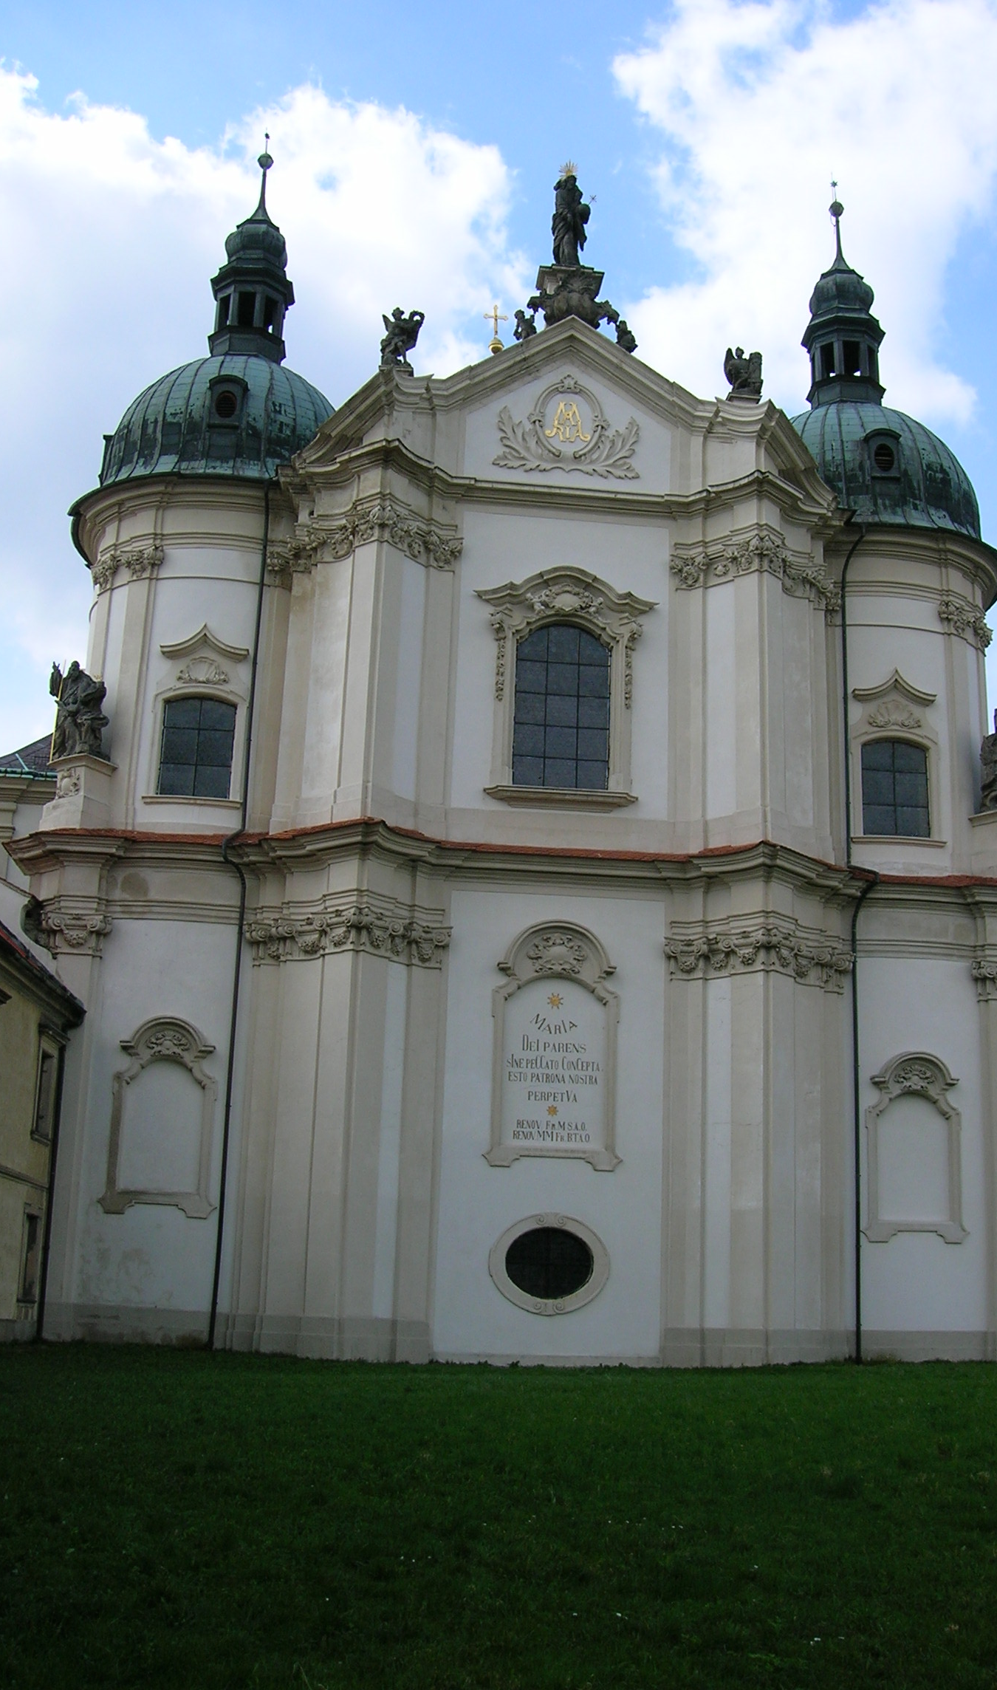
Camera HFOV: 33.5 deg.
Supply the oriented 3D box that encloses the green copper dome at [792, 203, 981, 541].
[{"bbox_3d":[10.410,-14.098,50.099,7.488,12.376,7.488,3,-16,-5],"label":"green copper dome"}]

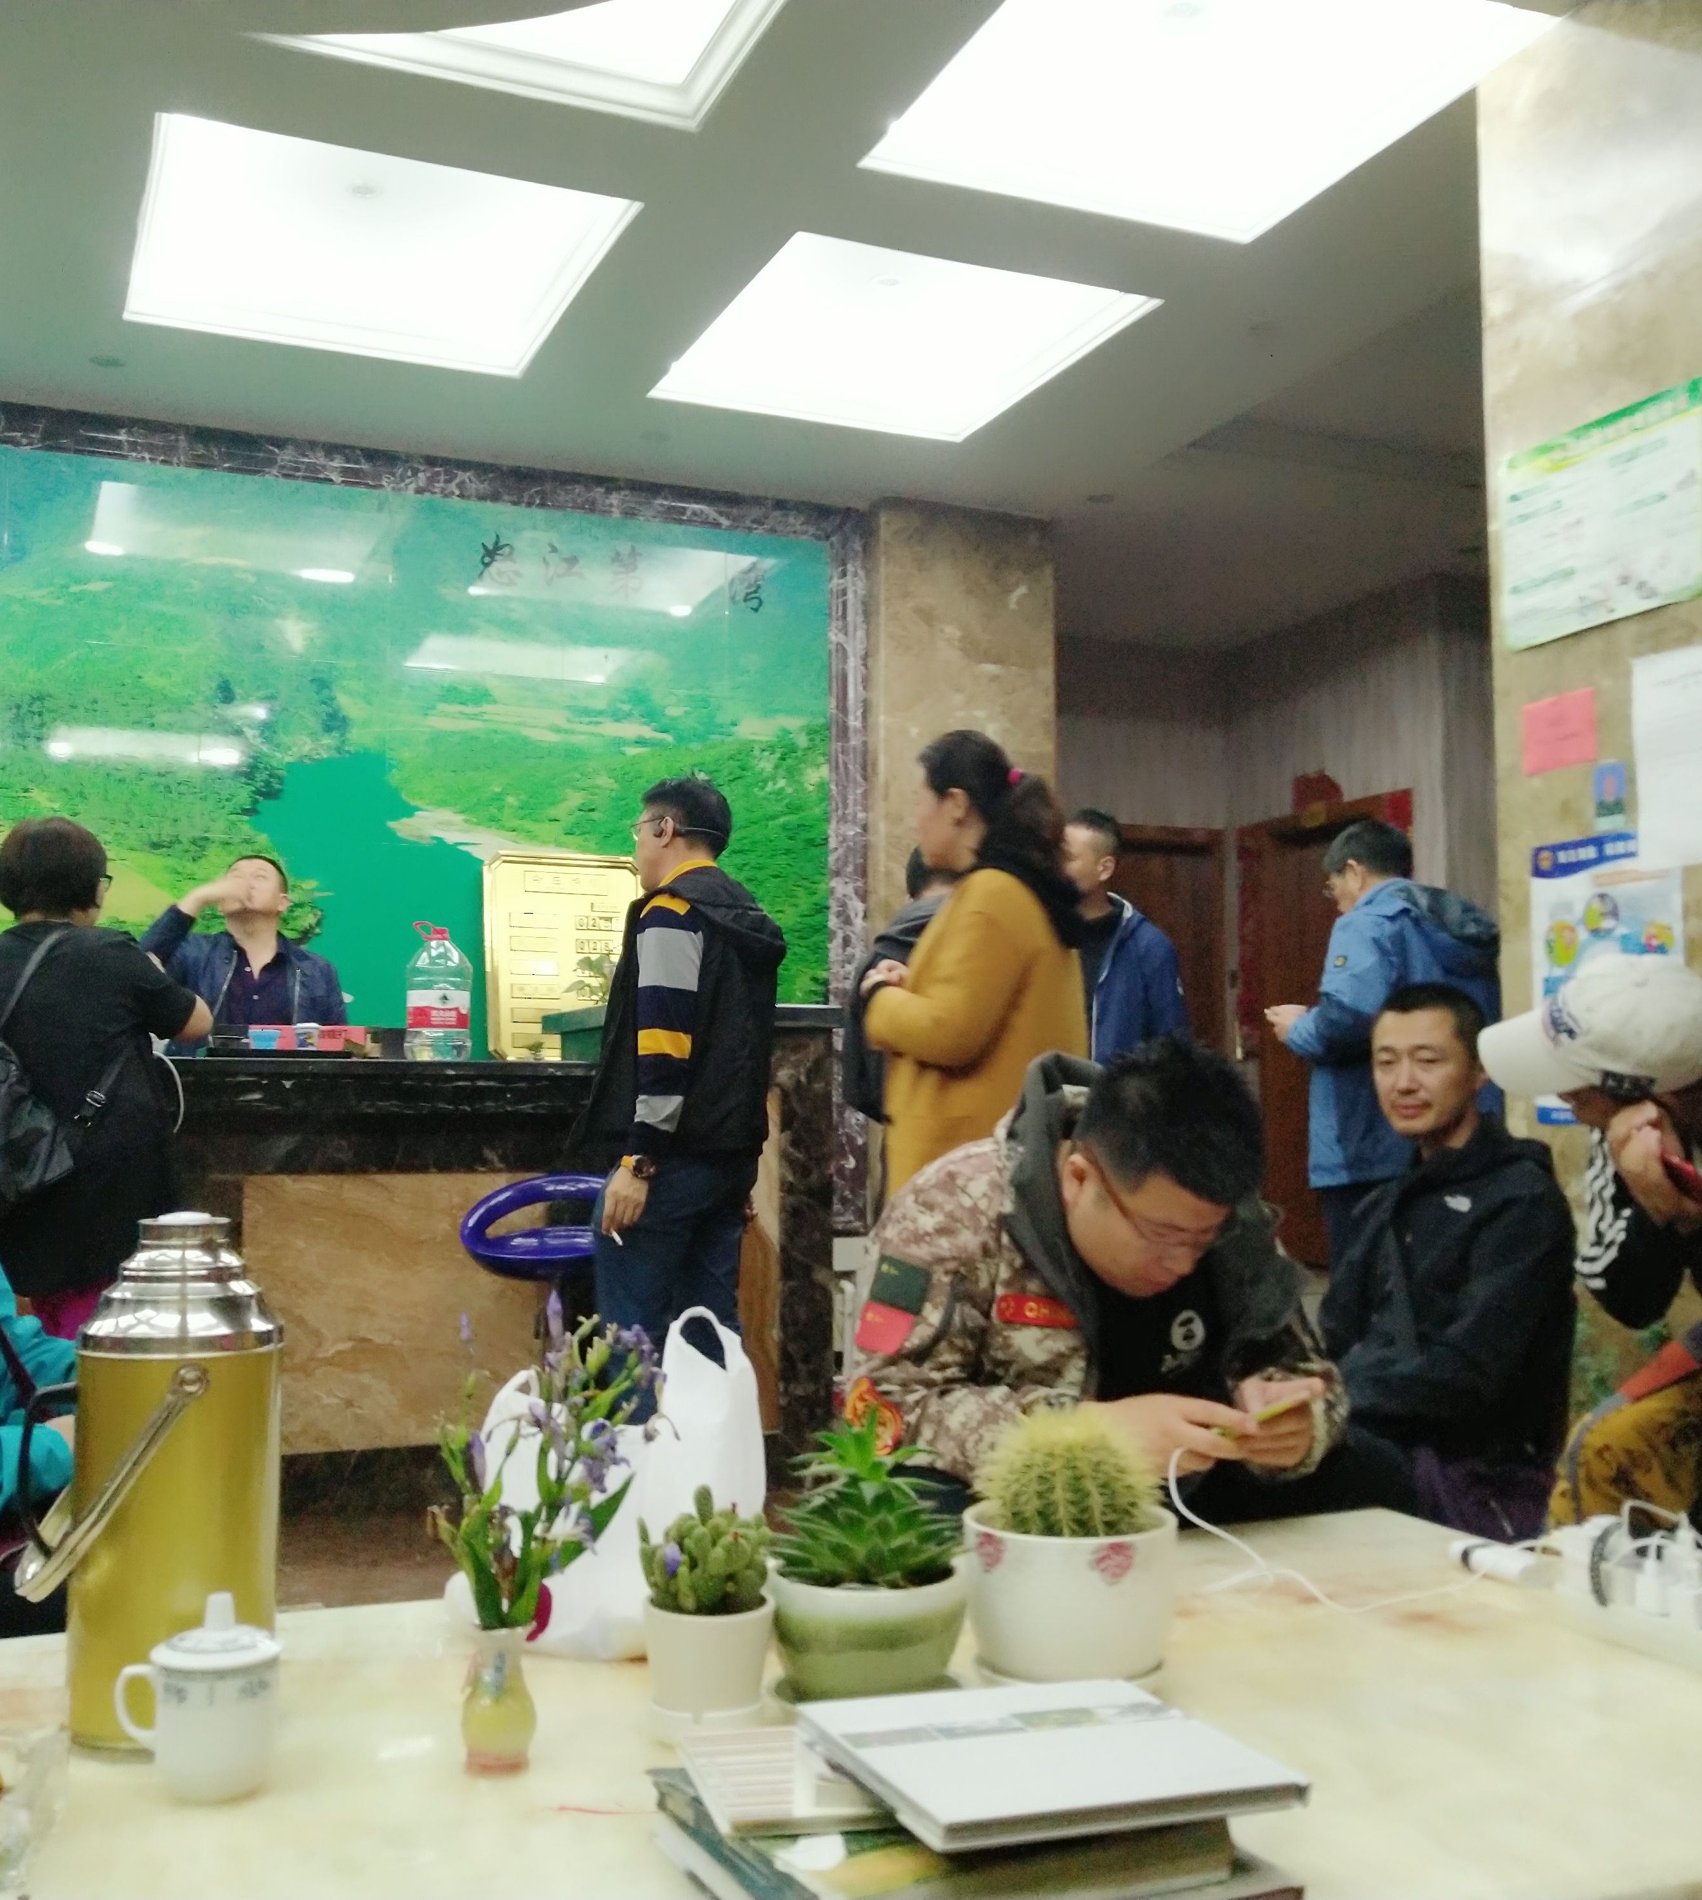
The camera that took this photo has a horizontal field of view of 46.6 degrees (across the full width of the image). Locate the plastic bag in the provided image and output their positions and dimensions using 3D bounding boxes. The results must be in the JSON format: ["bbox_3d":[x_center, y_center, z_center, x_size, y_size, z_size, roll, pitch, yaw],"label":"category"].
[{"bbox_3d":[-0.212,0.442,1.690,0.250,0.268,0.180,2,-5,-23],"label":"plastic bag"}]

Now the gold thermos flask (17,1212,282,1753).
[{"bbox_3d":[-0.508,0.376,1.436,0.186,0.364,0.152,2,-5,-28],"label":"gold thermos flask"}]

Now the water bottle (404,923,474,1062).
[{"bbox_3d":[-1.010,0.106,4.850,0.160,0.335,0.160,1,-5,-12],"label":"water bottle"}]

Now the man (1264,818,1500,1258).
[{"bbox_3d":[1.328,0.500,4.900,0.500,1.680,0.520,-3,-6,38],"label":"man"}]

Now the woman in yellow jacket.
[{"bbox_3d":[0.233,0.418,3.500,0.420,1.620,0.480,-2,-5,23],"label":"woman in yellow jacket"}]

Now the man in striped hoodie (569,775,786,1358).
[{"bbox_3d":[-0.386,0.473,4.450,0.360,1.720,0.500,-3,-5,28],"label":"man in striped hoodie"}]

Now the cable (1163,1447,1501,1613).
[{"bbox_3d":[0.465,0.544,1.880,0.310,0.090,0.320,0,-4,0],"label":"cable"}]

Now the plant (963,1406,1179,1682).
[{"bbox_3d":[0.168,0.451,1.510,0.162,0.200,0.160,0,-5,6],"label":"plant"}]

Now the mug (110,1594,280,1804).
[{"bbox_3d":[-0.413,0.467,1.254,0.104,0.127,0.081,2,-5,-18],"label":"mug"}]

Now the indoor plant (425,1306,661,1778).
[{"bbox_3d":[-0.202,0.377,1.303,0.150,0.315,0.130,1,-5,-8],"label":"indoor plant"}]

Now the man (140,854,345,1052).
[{"bbox_3d":[-1.664,0.580,5.420,0.550,1.665,0.380,1,-5,-16],"label":"man"}]

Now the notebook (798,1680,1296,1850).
[{"bbox_3d":[0.109,0.463,1.133,0.220,0.015,0.213,4,-6,-22],"label":"notebook"}]

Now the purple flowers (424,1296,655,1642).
[{"bbox_3d":[-0.210,0.354,1.350,0.155,0.223,0.130,1,-5,-18],"label":"purple flowers"}]

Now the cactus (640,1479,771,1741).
[{"bbox_3d":[-0.101,0.458,1.392,0.096,0.166,0.094,0,-5,-4],"label":"cactus"}]

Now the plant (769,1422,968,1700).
[{"bbox_3d":[0.013,0.450,1.445,0.148,0.203,0.148,0,-4,0],"label":"plant"}]

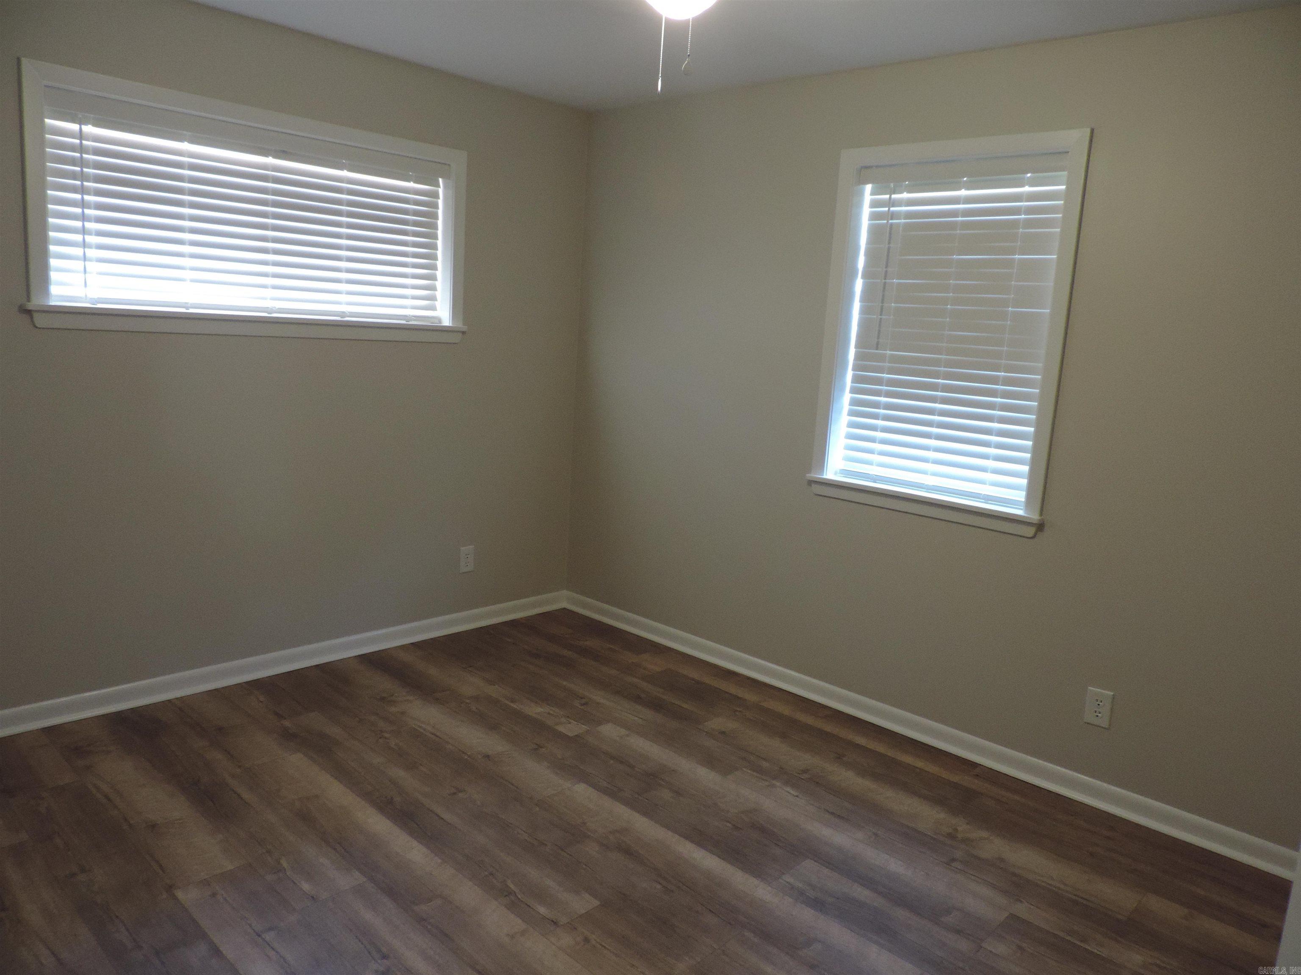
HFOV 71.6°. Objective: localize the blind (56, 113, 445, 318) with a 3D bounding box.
[{"bbox_3d":[-1.383,-0.943,3.335,0.060,0.620,1.450,13,13,42],"label":"blind"}]

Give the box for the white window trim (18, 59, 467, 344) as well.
[{"bbox_3d":[-1.362,-0.964,3.330,0.100,0.800,1.610,13,13,42],"label":"white window trim"}]

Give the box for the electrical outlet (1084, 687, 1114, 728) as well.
[{"bbox_3d":[1.436,0.708,2.889,0.074,0.118,0.010,13,13,42],"label":"electrical outlet"}]

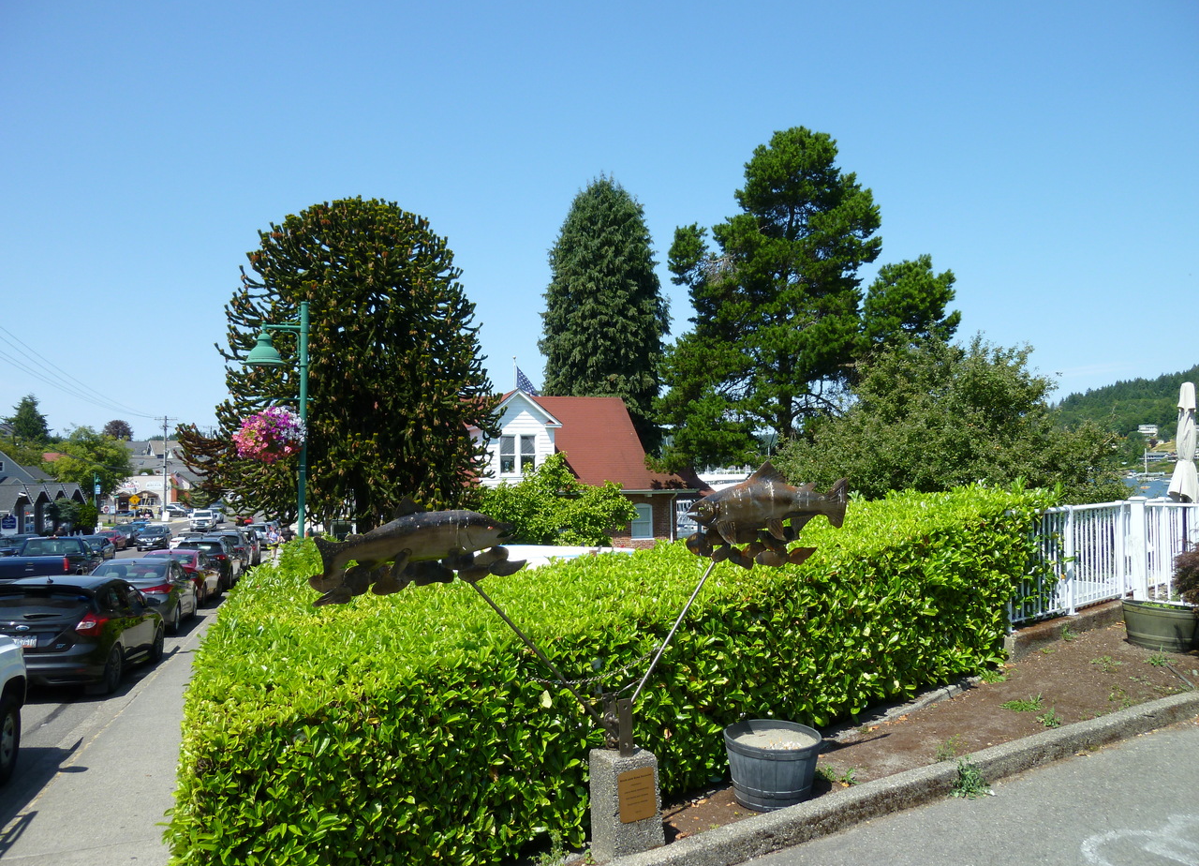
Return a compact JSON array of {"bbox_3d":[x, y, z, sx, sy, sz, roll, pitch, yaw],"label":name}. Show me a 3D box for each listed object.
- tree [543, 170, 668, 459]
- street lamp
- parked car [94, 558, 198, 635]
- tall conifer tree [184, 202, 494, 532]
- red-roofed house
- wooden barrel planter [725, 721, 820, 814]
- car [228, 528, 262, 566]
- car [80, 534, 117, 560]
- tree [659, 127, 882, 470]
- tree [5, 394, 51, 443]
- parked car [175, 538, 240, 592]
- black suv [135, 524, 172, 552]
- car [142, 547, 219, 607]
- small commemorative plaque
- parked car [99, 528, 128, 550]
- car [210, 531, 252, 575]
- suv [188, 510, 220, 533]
[{"bbox_3d":[0.254,-3.694,47.732,7.200,21.021,7.200,0,-1,0],"label":"tree"},{"bbox_3d":[-4.464,0.716,11.866,0.950,5.050,0.650,1,-2,-19],"label":"street lamp"},{"bbox_3d":[-9.718,3.451,18.407,1.800,1.440,4.570,1,-6,-18],"label":"parked car"},{"bbox_3d":[-6.493,-0.738,21.370,8.000,10.226,7.800,0,-1,0],"label":"tall conifer tree"},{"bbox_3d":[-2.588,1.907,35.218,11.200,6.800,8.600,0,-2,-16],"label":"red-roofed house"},{"bbox_3d":[0.955,1.825,4.750,0.530,0.352,0.530,0,-1,0],"label":"wooden barrel planter"},{"bbox_3d":[-17.038,5.390,41.046,1.840,1.720,4.600,1,-4,-19],"label":"car"},{"bbox_3d":[-28.770,6.490,49.052,1.800,1.430,4.600,1,-5,-19],"label":"car"},{"bbox_3d":[6.710,-3.129,34.270,9.200,18.044,8.600,0,-1,0],"label":"tree"},{"bbox_3d":[-75.887,0.863,115.026,6.300,12.000,6.300,0,-2,0],"label":"tree"},{"bbox_3d":[-13.533,4.463,29.801,1.840,1.690,4.600,1,-5,-19],"label":"parked car"},{"bbox_3d":[-30.394,7.128,59.485,1.840,1.720,4.690,1,-4,-19],"label":"black suv"},{"bbox_3d":[-11.838,4.034,24.351,1.800,1.460,4.600,1,-6,-16],"label":"car"},{"bbox_3d":[0.189,1.831,4.380,0.197,0.241,0.015,1,-6,-27],"label":"small commemorative plaque"},{"bbox_3d":[-32.010,7.114,56.694,1.800,1.420,4.600,1,-4,-22],"label":"parked car"},{"bbox_3d":[-15.343,4.874,35.649,1.840,1.700,4.600,1,-4,-19],"label":"car"},{"bbox_3d":[-39.299,8.746,86.404,2.030,1.960,5.700,1,-3,-19],"label":"suv"}]

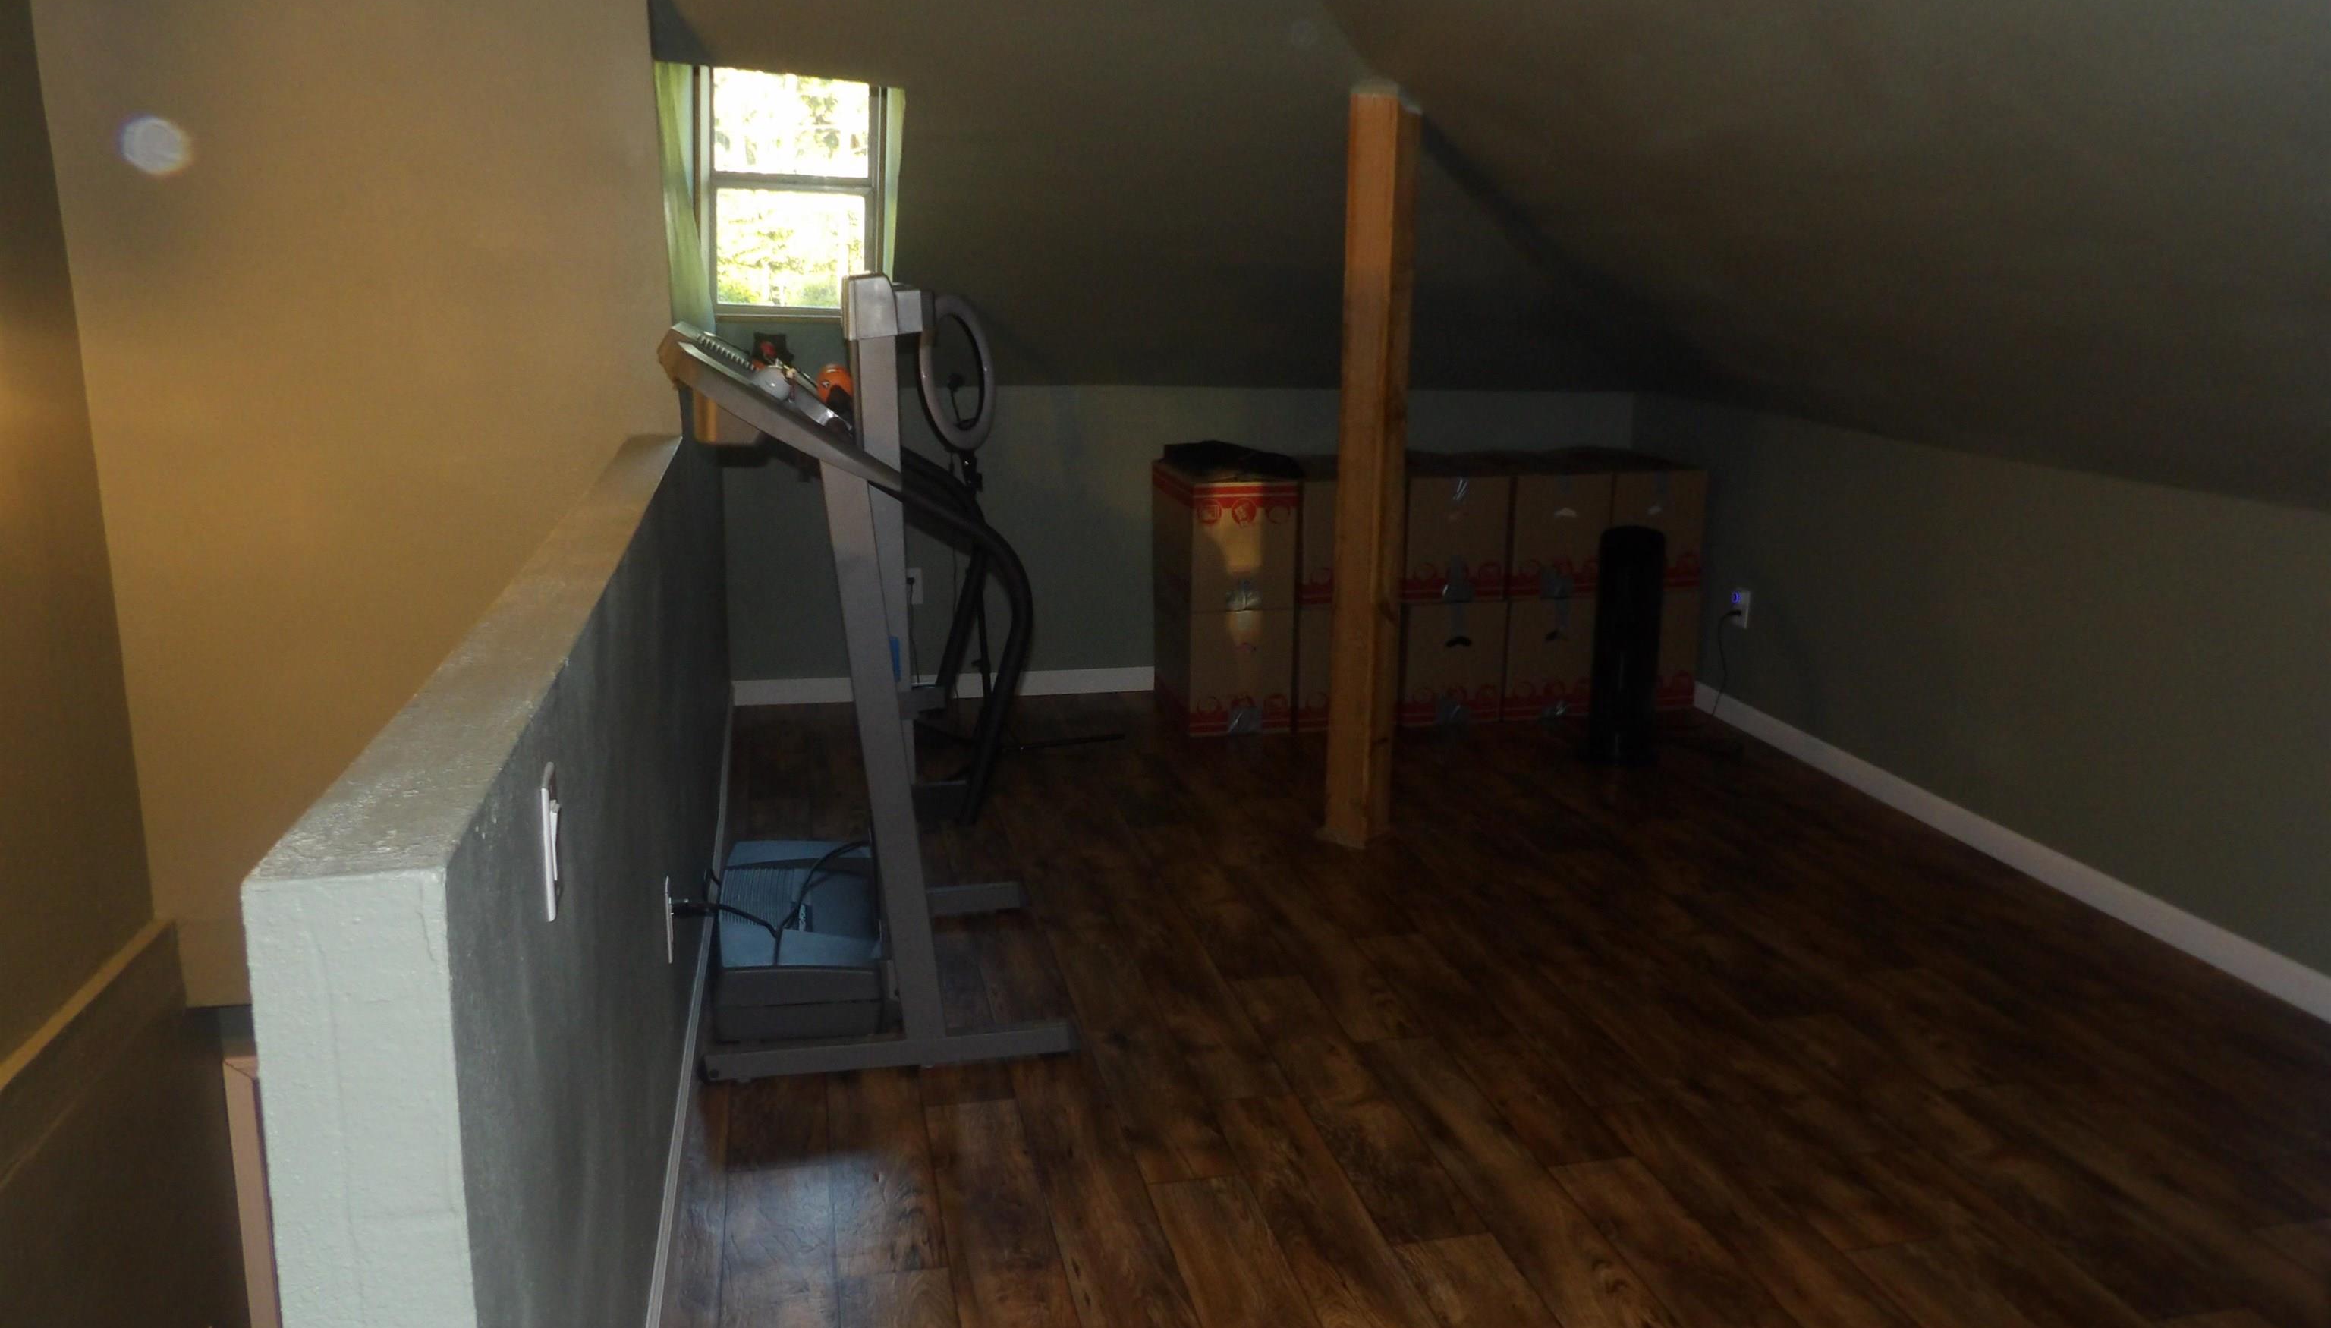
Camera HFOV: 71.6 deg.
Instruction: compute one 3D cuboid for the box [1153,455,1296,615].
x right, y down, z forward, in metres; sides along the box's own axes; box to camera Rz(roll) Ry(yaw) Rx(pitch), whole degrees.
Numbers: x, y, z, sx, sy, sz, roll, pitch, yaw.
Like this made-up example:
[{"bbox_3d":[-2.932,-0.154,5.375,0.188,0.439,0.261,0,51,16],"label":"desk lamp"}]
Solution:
[{"bbox_3d":[0.176,-0.393,4.861,0.313,0.373,0.493,-3,14,-12],"label":"box"}]

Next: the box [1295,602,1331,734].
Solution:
[{"bbox_3d":[0.493,-0.046,5.022,0.313,0.373,0.493,-3,14,-12],"label":"box"}]

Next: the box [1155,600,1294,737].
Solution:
[{"bbox_3d":[0.173,-0.031,4.951,0.313,0.373,0.493,-3,14,-12],"label":"box"}]

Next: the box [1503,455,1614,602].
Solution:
[{"bbox_3d":[1.137,-0.437,5.074,0.313,0.373,0.493,-3,14,-12],"label":"box"}]

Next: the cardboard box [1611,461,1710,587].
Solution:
[{"bbox_3d":[1.450,-0.452,5.143,0.313,0.373,0.493,-3,14,-12],"label":"cardboard box"}]

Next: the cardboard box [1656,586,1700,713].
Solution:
[{"bbox_3d":[1.447,-0.090,5.233,0.313,0.373,0.493,-3,14,-12],"label":"cardboard box"}]

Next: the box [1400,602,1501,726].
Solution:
[{"bbox_3d":[0.813,-0.061,5.092,0.313,0.373,0.493,-3,14,-12],"label":"box"}]

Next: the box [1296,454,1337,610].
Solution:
[{"bbox_3d":[0.496,-0.407,4.932,0.313,0.373,0.493,-3,14,-12],"label":"box"}]

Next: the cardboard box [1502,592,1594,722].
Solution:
[{"bbox_3d":[1.134,-0.076,5.163,0.313,0.373,0.493,-3,14,-12],"label":"cardboard box"}]

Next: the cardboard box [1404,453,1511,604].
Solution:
[{"bbox_3d":[0.816,-0.422,5.002,0.313,0.373,0.493,-3,14,-12],"label":"cardboard box"}]

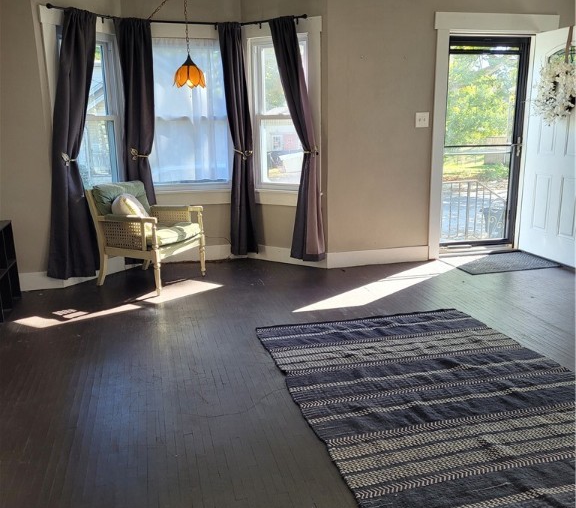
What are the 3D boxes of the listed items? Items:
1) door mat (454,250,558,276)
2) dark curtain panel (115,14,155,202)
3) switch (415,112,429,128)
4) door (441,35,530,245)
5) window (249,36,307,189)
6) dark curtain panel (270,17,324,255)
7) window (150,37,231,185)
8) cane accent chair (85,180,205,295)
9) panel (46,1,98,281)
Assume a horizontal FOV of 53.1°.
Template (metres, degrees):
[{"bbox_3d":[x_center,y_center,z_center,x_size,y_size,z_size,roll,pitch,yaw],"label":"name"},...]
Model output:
[{"bbox_3d":[1.943,0.070,5.334,0.910,0.012,0.620,-4,13,-13],"label":"door mat"},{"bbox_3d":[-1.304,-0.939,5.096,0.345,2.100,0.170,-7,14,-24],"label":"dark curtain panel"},{"bbox_3d":[1.201,-1.192,5.131,0.122,0.124,0.012,-4,13,-13],"label":"switch"},{"bbox_3d":[1.839,-1.018,5.430,0.875,1.935,0.060,-4,13,-13],"label":"door"},{"bbox_3d":[-0.074,-1.261,5.200,0.620,1.325,0.100,7,15,31],"label":"window"},{"bbox_3d":[0.084,-0.962,5.037,0.530,2.090,0.140,7,15,31],"label":"dark curtain panel"},{"bbox_3d":[-0.920,-1.272,5.263,0.725,1.305,0.100,-4,13,-15],"label":"window"},{"bbox_3d":[-1.152,-0.165,4.787,0.710,0.800,0.660,5,14,25],"label":"cane accent chair"},{"bbox_3d":[-1.681,-0.816,4.550,0.150,2.090,0.610,7,15,30],"label":"panel"}]

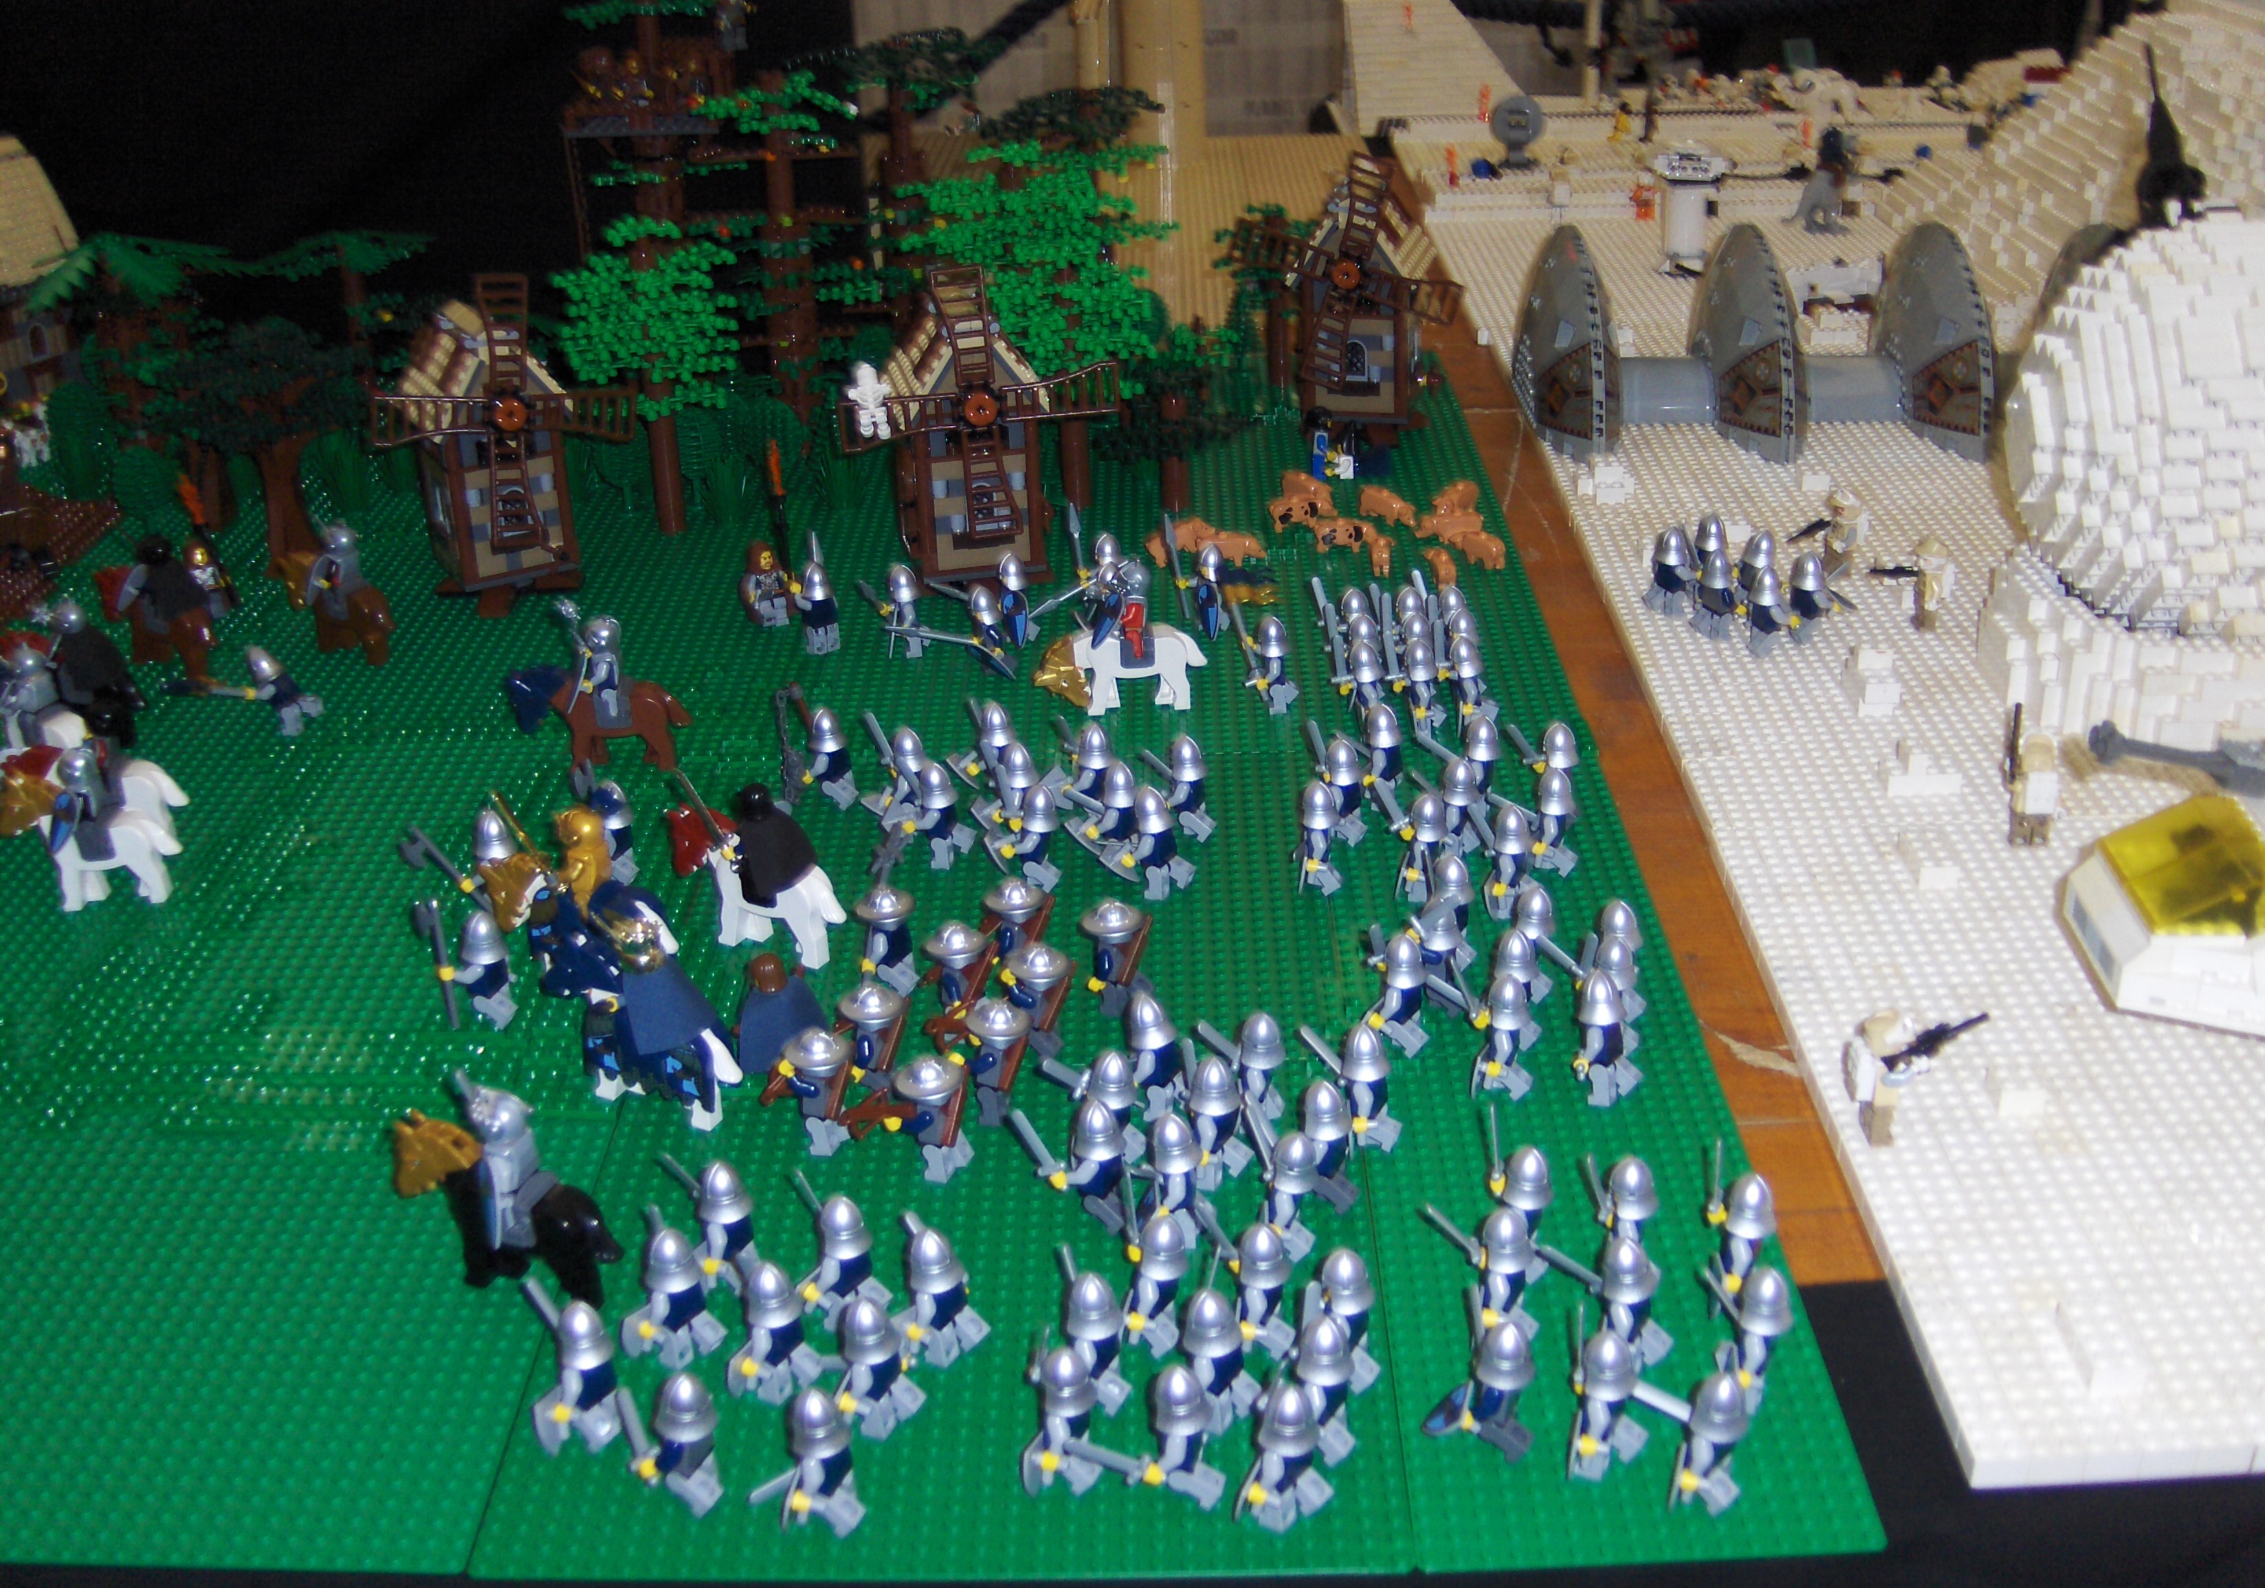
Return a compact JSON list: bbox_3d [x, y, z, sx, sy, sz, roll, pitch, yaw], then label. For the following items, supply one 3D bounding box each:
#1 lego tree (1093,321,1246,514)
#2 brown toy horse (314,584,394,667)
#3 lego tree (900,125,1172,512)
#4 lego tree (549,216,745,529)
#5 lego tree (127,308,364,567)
[{"bbox_3d":[0.021,-0.213,1.313,0.088,0.105,0.082,-1,27,1],"label":"lego tree"},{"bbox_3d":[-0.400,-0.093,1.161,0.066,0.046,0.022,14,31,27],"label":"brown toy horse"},{"bbox_3d":[-0.053,-0.267,1.302,0.152,0.213,0.135,-1,27,1],"label":"lego tree"},{"bbox_3d":[-0.266,-0.230,1.279,0.102,0.176,0.096,-1,27,1],"label":"lego tree"},{"bbox_3d":[-0.479,-0.191,1.257,0.124,0.134,0.110,-1,27,1],"label":"lego tree"}]

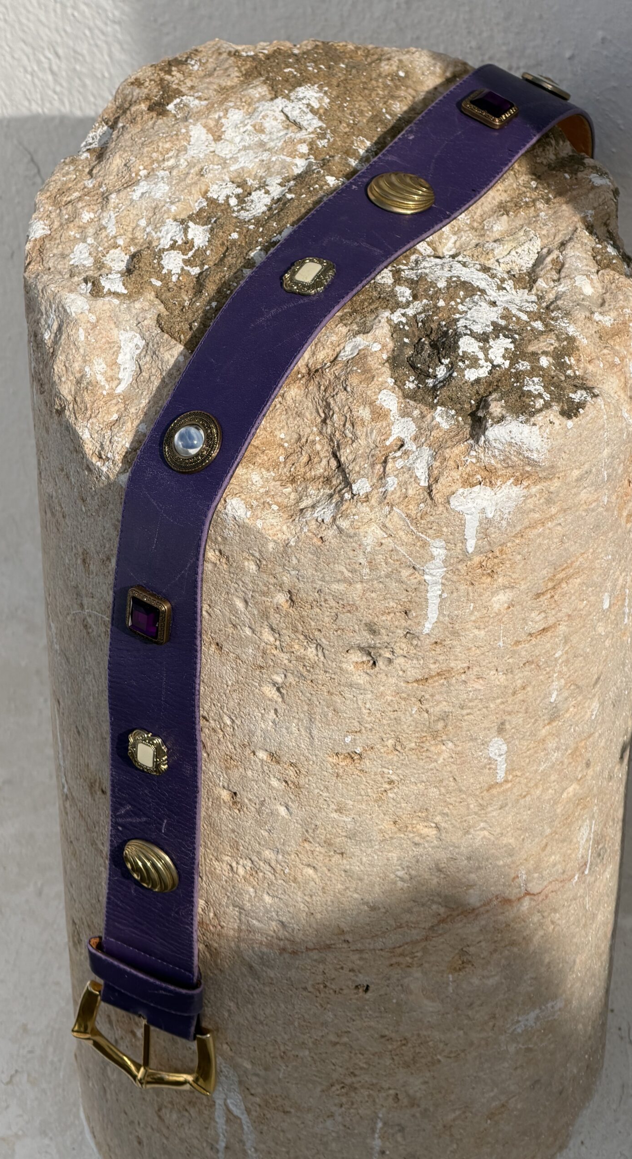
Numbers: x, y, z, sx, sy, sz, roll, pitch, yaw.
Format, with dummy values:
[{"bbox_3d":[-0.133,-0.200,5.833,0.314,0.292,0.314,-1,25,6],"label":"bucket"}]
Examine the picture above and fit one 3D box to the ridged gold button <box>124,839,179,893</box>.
[{"bbox_3d":[-0.077,0.132,1.537,0.030,0.030,0.007,24,43,25],"label":"ridged gold button"}]

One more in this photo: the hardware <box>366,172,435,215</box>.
[{"bbox_3d":[0.038,-0.172,1.480,0.030,0.007,0.030,26,47,20],"label":"hardware"}]

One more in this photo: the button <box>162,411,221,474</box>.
[{"bbox_3d":[-0.053,-0.059,1.424,0.027,0.006,0.027,22,84,33],"label":"button"}]

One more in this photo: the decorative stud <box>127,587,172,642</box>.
[{"bbox_3d":[-0.072,0.015,1.452,0.020,0.020,0.004,30,46,26],"label":"decorative stud"}]

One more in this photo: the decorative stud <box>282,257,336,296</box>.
[{"bbox_3d":[-0.003,-0.131,1.447,0.019,0.004,0.020,15,61,23],"label":"decorative stud"}]

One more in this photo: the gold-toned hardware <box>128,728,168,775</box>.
[{"bbox_3d":[-0.075,0.077,1.496,0.019,0.020,0.004,25,43,26],"label":"gold-toned hardware"}]

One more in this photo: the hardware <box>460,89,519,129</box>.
[{"bbox_3d":[0.080,-0.216,1.540,0.020,0.004,0.020,28,46,19],"label":"hardware"}]

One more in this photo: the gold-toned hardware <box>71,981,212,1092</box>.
[{"bbox_3d":[-0.082,0.220,1.590,0.075,0.052,0.013,22,42,21],"label":"gold-toned hardware"}]

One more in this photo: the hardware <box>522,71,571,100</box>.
[{"bbox_3d":[0.111,-0.237,1.600,0.027,0.006,0.027,31,16,7],"label":"hardware"}]

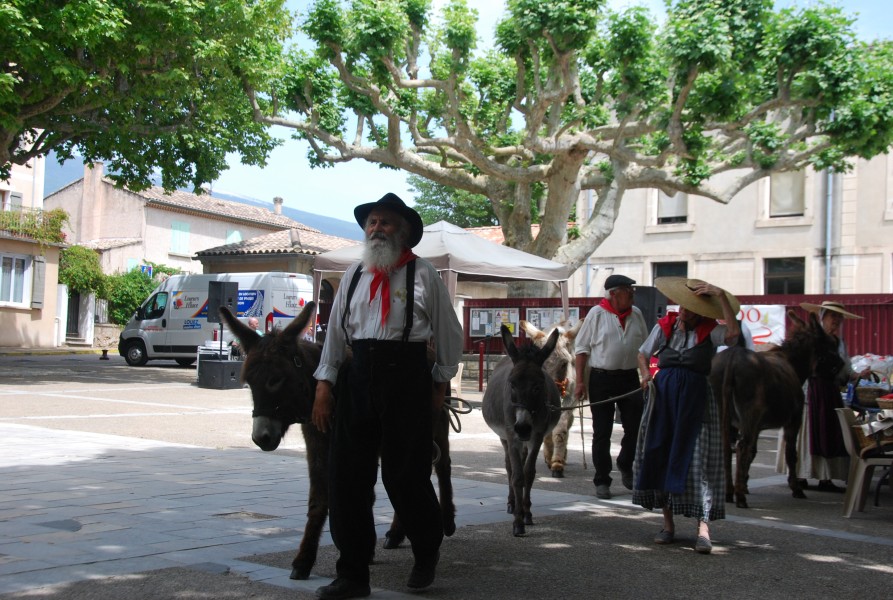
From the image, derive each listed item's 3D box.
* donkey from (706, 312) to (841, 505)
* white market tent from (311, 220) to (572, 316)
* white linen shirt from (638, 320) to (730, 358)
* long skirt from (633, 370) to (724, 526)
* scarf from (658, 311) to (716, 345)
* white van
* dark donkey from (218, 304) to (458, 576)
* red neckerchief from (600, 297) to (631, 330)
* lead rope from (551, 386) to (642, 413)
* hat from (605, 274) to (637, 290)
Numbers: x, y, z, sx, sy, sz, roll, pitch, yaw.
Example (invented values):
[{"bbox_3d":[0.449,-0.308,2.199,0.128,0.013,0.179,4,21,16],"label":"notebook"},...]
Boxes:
[{"bbox_3d":[2.662,0.838,9.509,0.620,1.500,1.650,0,-3,38],"label":"donkey"},{"bbox_3d":[-0.122,0.221,19.863,3.000,3.100,3.000,0,-3,42],"label":"white market tent"},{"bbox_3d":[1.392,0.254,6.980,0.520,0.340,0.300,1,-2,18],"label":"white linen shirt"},{"bbox_3d":[1.367,0.851,7.030,0.510,0.890,0.460,1,-2,18],"label":"long skirt"},{"bbox_3d":[1.409,0.161,6.980,0.330,0.200,0.270,1,-2,18],"label":"scarf"},{"bbox_3d":[-6.313,0.579,32.900,5.400,2.500,2.100,1,-2,30],"label":"white van"},{"bbox_3d":[-0.416,0.705,6.198,0.520,1.310,1.780,1,-2,26],"label":"dark donkey"},{"bbox_3d":[1.313,0.105,9.270,0.230,0.260,0.200,3,-2,-18],"label":"red neckerchief"},{"bbox_3d":[0.890,0.590,7.080,0.530,0.160,0.150,1,-2,20],"label":"lead rope"},{"bbox_3d":[1.351,-0.136,9.270,0.260,0.120,0.230,0,-3,41],"label":"hat"}]

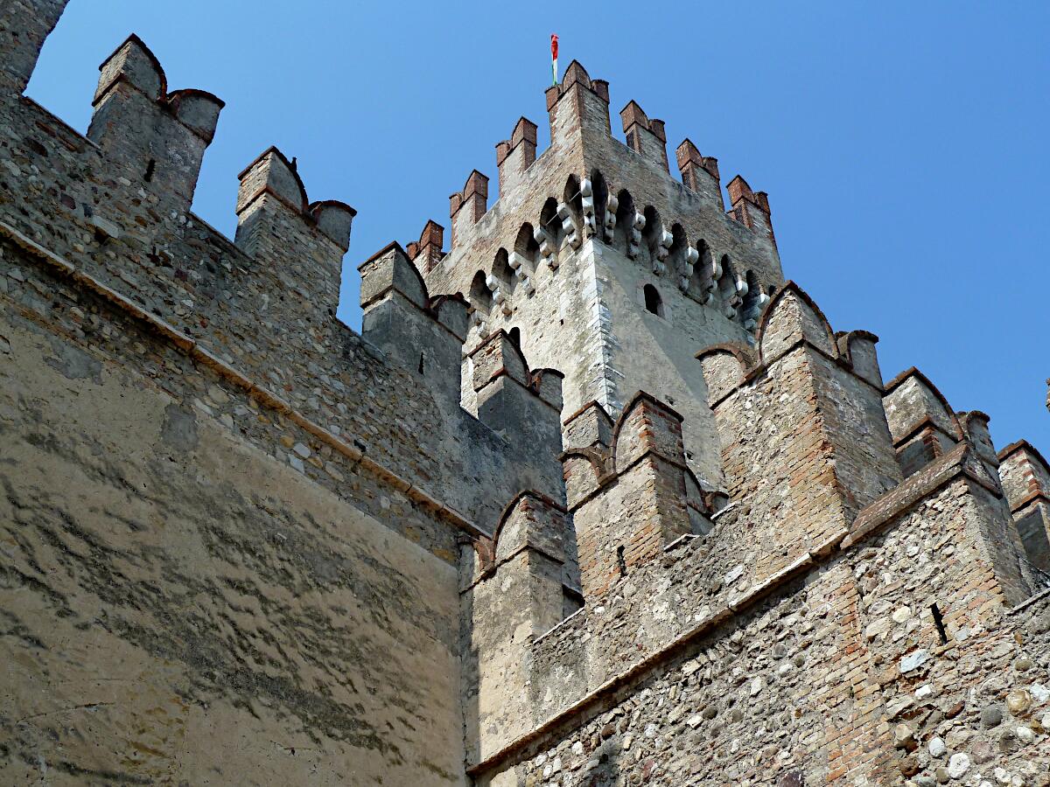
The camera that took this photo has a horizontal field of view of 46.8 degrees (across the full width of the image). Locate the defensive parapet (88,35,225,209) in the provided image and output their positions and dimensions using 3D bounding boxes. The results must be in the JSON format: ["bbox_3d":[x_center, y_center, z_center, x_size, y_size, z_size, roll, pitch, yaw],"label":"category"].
[{"bbox_3d":[-5.404,-3.663,17.431,0.819,2.652,1.691,-32,-51,28],"label":"defensive parapet"}]

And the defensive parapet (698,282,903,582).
[{"bbox_3d":[3.345,0.637,14.240,1.531,3.498,1.602,28,-51,-28],"label":"defensive parapet"}]

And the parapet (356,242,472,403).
[{"bbox_3d":[-1.889,-0.967,20.461,0.837,2.715,1.780,-32,-51,28],"label":"parapet"}]

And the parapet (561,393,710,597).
[{"bbox_3d":[1.367,1.468,15.927,0.756,2.519,1.673,28,-51,-28],"label":"parapet"}]

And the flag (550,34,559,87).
[{"bbox_3d":[1.097,-12.381,45.000,0.300,1.350,1.500,-5,-43,3],"label":"flag"}]

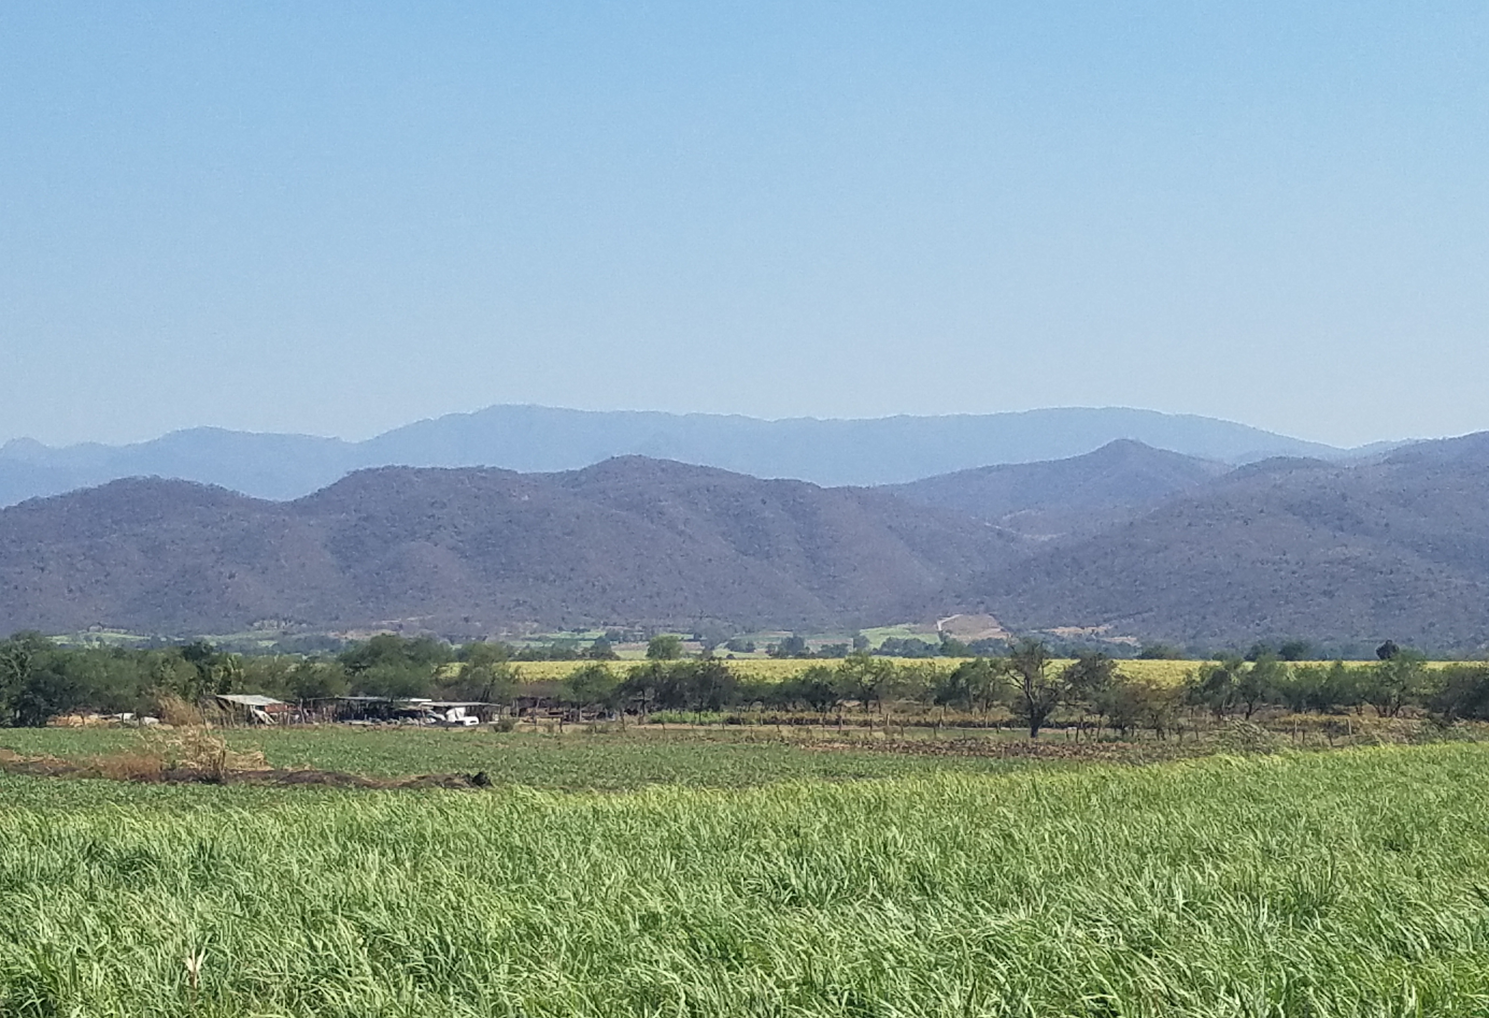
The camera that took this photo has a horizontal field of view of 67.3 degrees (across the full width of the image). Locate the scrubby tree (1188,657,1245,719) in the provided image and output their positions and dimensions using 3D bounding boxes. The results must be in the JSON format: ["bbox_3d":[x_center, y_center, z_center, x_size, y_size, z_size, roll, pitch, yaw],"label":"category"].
[{"bbox_3d":[44.650,16.920,106.000,5.240,5.890,4.980,0,-6,0],"label":"scrubby tree"}]

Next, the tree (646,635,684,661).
[{"bbox_3d":[-19.240,33.980,270.000,8.720,6.950,8.280,0,-6,0],"label":"tree"}]

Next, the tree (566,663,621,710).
[{"bbox_3d":[-15.340,18.100,113.000,5.470,5.000,5.200,0,-6,0],"label":"tree"}]

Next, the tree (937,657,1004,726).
[{"bbox_3d":[21.440,17.030,106.000,6.200,6.110,5.890,0,-6,0],"label":"tree"}]

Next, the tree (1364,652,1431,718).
[{"bbox_3d":[62.440,16.860,107.000,6.150,6.390,5.850,0,-6,0],"label":"tree"}]

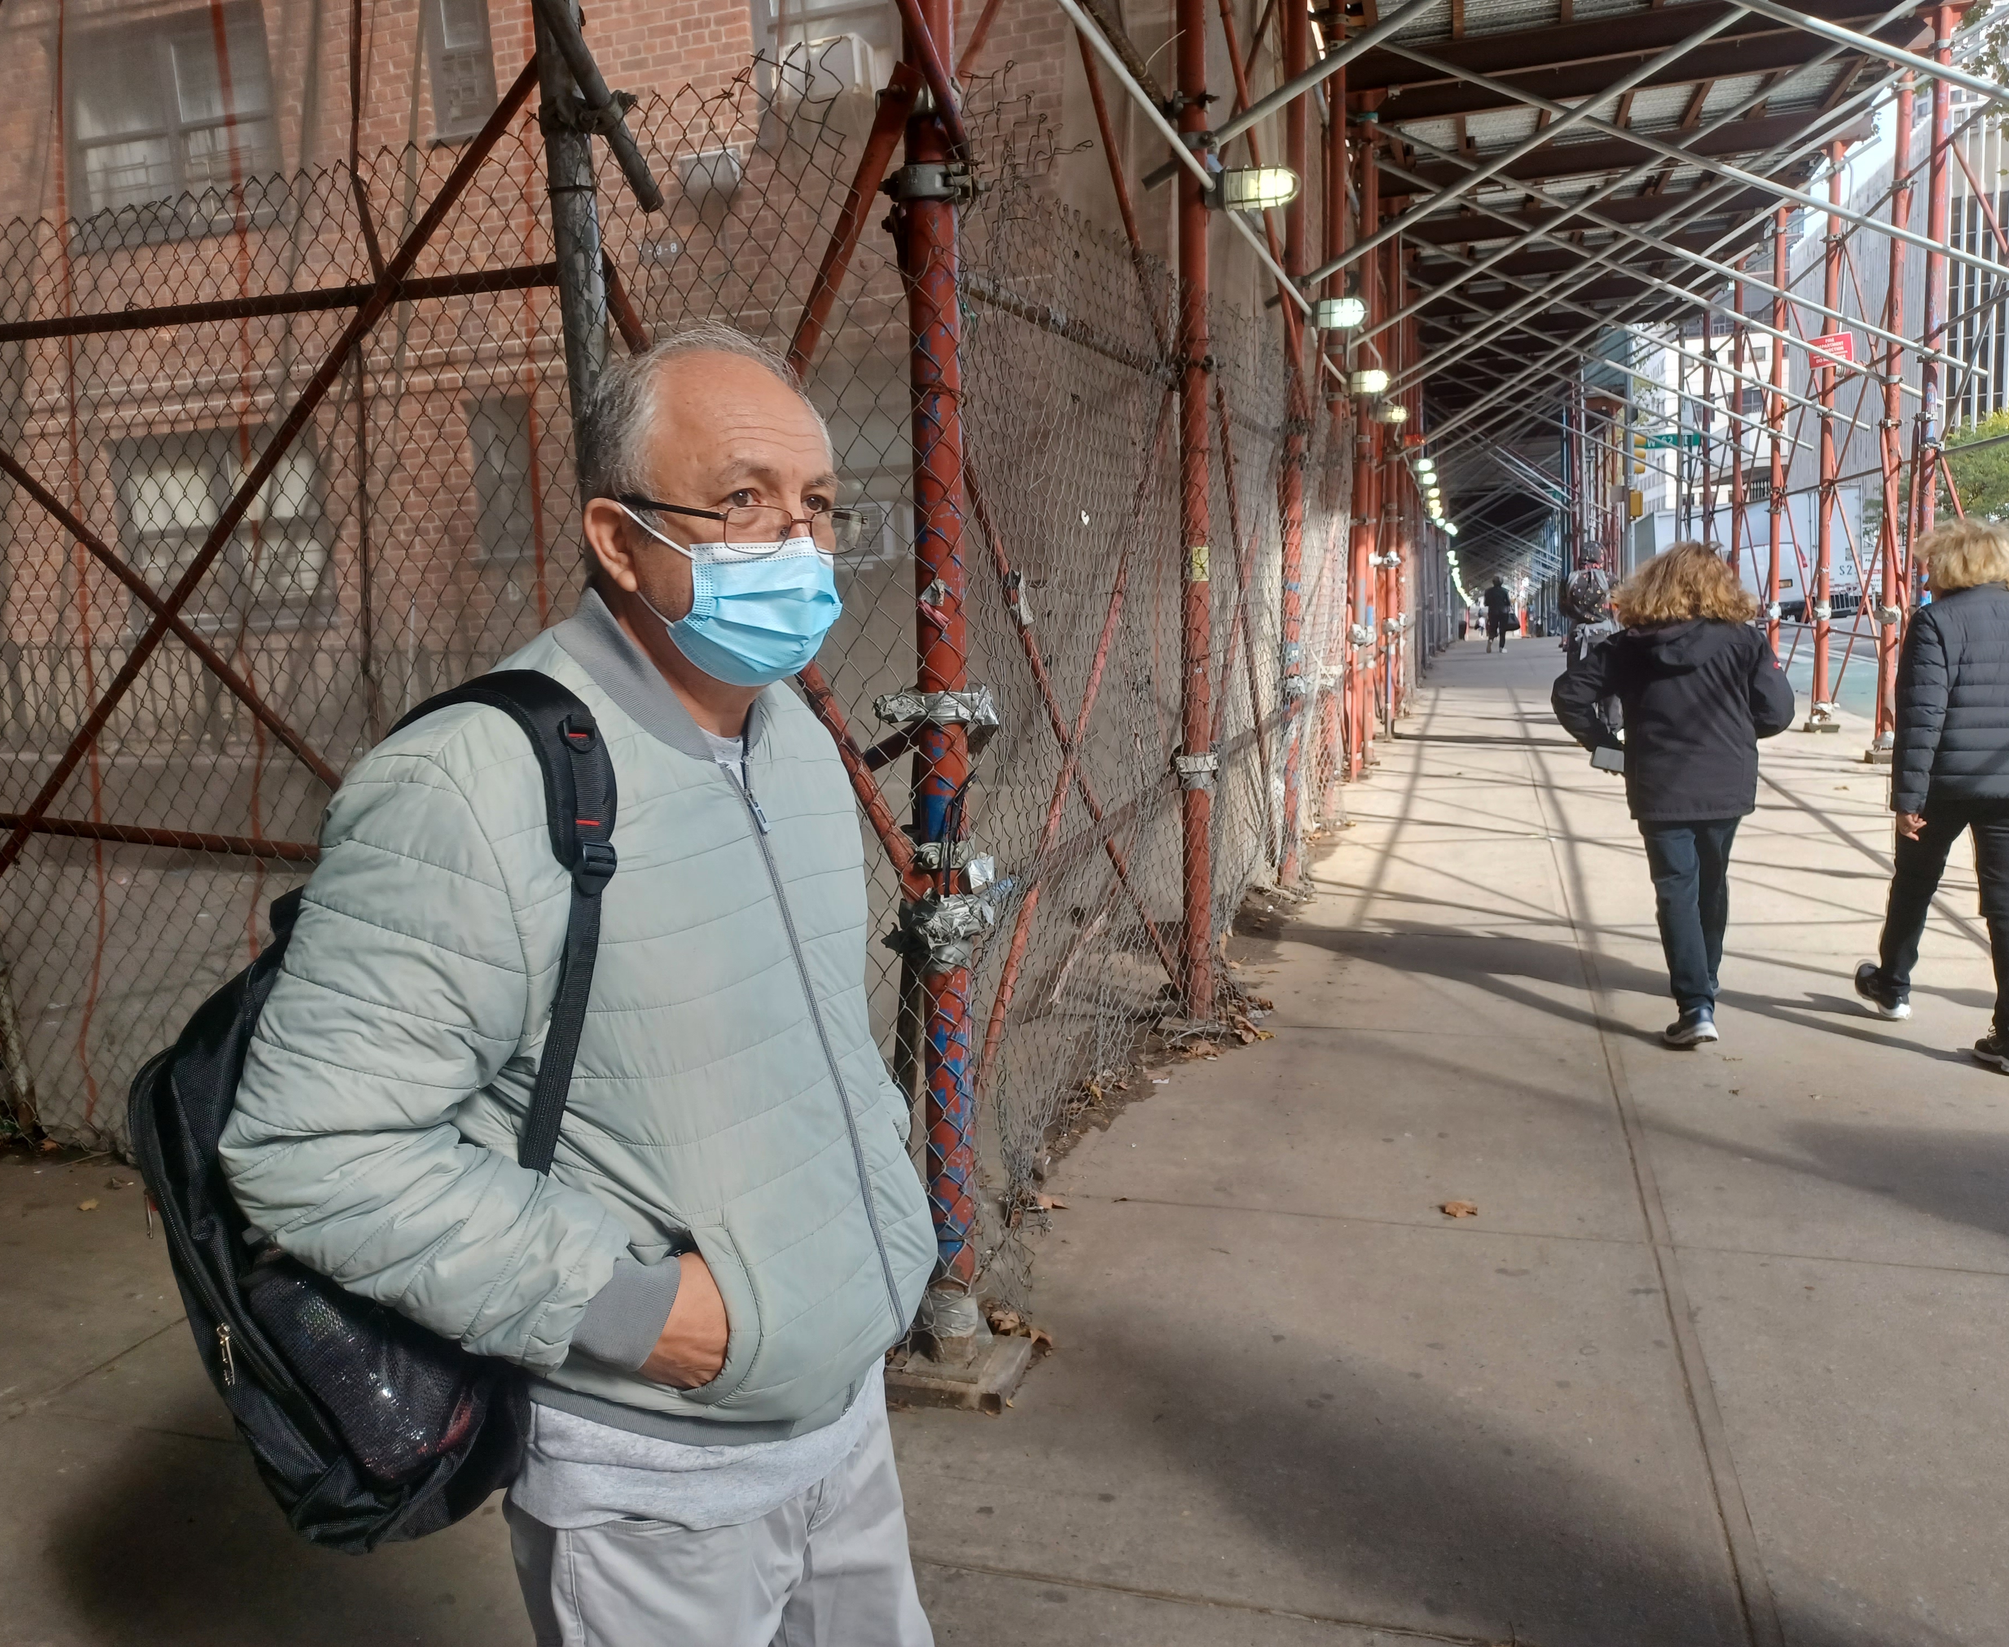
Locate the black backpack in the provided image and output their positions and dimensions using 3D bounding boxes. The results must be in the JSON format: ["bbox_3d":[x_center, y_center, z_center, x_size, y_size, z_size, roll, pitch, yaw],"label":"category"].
[{"bbox_3d":[-0.485,0.205,1.250,0.340,0.600,0.330,3,10,37],"label":"black backpack"}]

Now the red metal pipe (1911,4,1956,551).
[{"bbox_3d":[6.812,-3.111,11.690,0.110,5.512,0.110,0,9,17],"label":"red metal pipe"}]

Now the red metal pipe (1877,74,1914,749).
[{"bbox_3d":[7.194,-3.200,12.774,0.110,5.366,0.110,-1,9,17],"label":"red metal pipe"}]

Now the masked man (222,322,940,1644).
[{"bbox_3d":[-0.260,0.500,1.290,0.400,1.700,0.540,3,10,37],"label":"masked man"}]

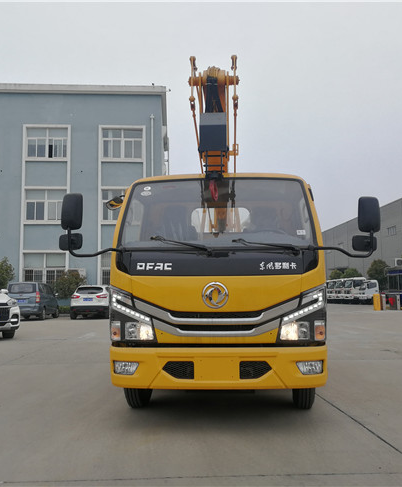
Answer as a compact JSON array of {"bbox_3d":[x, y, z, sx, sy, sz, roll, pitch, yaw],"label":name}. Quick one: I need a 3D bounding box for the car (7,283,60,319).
[{"bbox_3d":[-8.813,3.075,27.038,1.670,1.840,4.450,0,-6,-3],"label":"car"}]

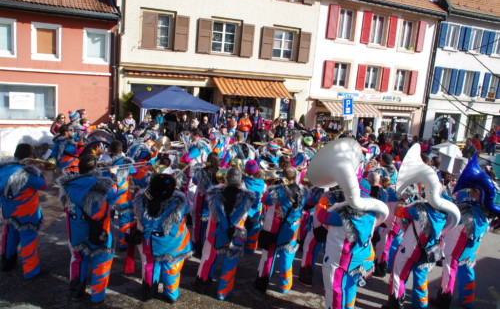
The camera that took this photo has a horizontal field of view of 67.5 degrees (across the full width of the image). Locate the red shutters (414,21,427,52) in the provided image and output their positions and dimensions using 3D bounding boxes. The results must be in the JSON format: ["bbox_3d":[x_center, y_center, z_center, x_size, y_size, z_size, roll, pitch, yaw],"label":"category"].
[{"bbox_3d":[9.354,-6.369,20.263,0.484,1.593,0.060,0,11,-22],"label":"red shutters"}]

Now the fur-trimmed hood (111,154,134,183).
[{"bbox_3d":[-2.113,0.232,6.200,0.360,0.460,0.280,8,10,26],"label":"fur-trimmed hood"}]

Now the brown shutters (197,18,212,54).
[{"bbox_3d":[-2.010,-5.261,16.704,0.604,1.500,0.060,-1,13,-23],"label":"brown shutters"}]

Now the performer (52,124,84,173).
[{"bbox_3d":[-3.287,0.338,6.832,0.550,1.760,0.550,-1,12,-27],"label":"performer"}]

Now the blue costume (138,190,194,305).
[{"bbox_3d":[-1.085,1.051,4.665,0.660,1.700,0.520,7,12,13],"label":"blue costume"}]

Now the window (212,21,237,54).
[{"bbox_3d":[-1.173,-5.168,16.678,1.058,1.351,0.120,1,9,-20],"label":"window"}]

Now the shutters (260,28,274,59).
[{"bbox_3d":[0.845,-5.091,17.162,0.577,1.437,0.060,1,11,-20],"label":"shutters"}]

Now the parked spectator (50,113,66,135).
[{"bbox_3d":[-5.983,-0.439,11.828,0.360,1.690,0.480,10,11,34],"label":"parked spectator"}]

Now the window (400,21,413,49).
[{"bbox_3d":[8.889,-6.742,21.292,0.733,1.544,0.120,1,9,-21],"label":"window"}]

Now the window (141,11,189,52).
[{"bbox_3d":[-3.531,-5.110,15.589,1.945,1.527,0.200,1,11,-20],"label":"window"}]

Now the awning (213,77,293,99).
[{"bbox_3d":[0.187,-3.095,17.429,3.540,0.725,1.200,-1,13,-23],"label":"awning"}]

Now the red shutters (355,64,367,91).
[{"bbox_3d":[6.380,-4.386,21.397,0.601,1.421,0.060,0,10,-25],"label":"red shutters"}]

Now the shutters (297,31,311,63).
[{"bbox_3d":[2.636,-5.089,17.827,0.522,1.401,0.060,1,11,-20],"label":"shutters"}]

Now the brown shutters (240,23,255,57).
[{"bbox_3d":[-0.089,-5.312,17.509,0.595,1.464,0.060,-1,13,-23],"label":"brown shutters"}]

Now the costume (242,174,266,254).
[{"bbox_3d":[0.079,0.946,6.245,0.520,1.360,0.400,6,9,10],"label":"costume"}]

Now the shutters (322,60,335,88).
[{"bbox_3d":[4.253,-4.273,20.038,0.595,1.408,0.070,0,13,-22],"label":"shutters"}]

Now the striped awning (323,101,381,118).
[{"bbox_3d":[5.792,-2.453,21.008,3.756,0.740,0.950,0,10,-25],"label":"striped awning"}]

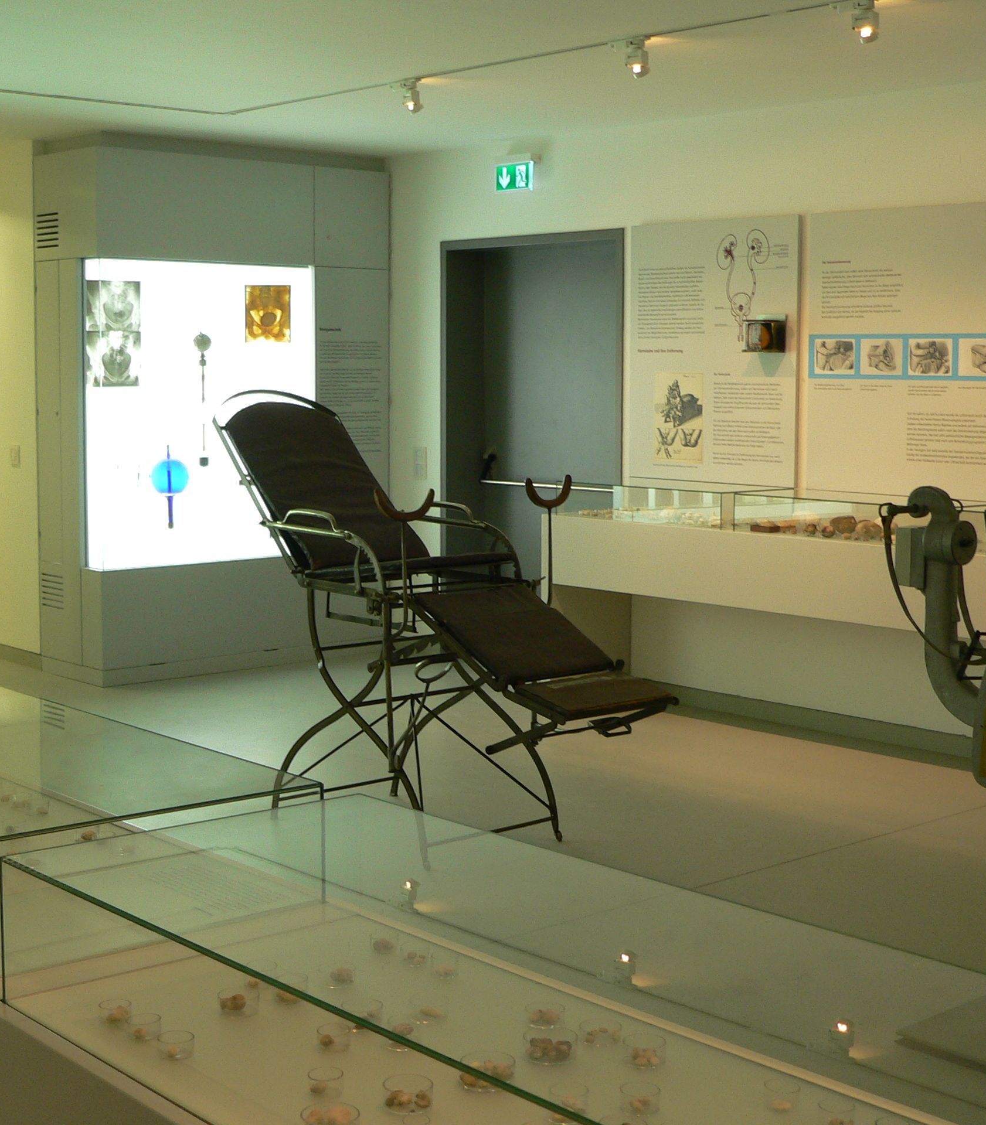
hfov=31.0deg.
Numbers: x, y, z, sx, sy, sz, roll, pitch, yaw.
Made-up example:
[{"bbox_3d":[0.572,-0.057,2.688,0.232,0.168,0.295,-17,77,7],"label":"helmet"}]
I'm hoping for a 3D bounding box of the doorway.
[{"bbox_3d":[0.237,-0.515,8.667,0.251,2.116,1.282,-5,8,-41],"label":"doorway"}]

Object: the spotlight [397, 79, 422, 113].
[{"bbox_3d":[-0.314,-1.766,6.733,0.070,0.126,0.111,-5,8,-41],"label":"spotlight"}]

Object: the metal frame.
[{"bbox_3d":[-0.219,0.183,5.939,0.624,1.488,1.856,-6,9,-42],"label":"metal frame"}]

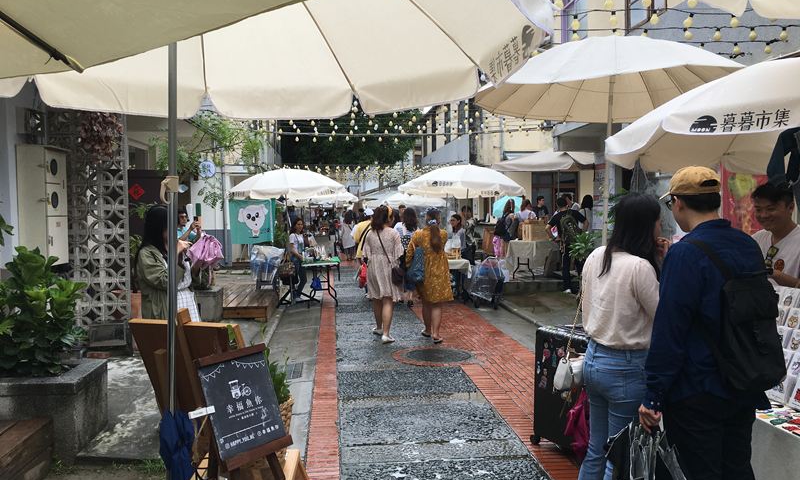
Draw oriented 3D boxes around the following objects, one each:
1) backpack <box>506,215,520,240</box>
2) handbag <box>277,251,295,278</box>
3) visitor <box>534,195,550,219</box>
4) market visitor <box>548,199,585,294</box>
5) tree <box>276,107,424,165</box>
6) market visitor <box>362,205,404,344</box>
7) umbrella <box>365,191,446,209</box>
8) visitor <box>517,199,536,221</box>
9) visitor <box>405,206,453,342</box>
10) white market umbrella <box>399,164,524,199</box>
[{"bbox_3d":[2.219,-0.244,13.100,0.200,0.460,0.280,-2,3,-37],"label":"backpack"},{"bbox_3d":[-1.913,0.409,11.200,0.300,0.440,0.180,0,3,-6],"label":"handbag"},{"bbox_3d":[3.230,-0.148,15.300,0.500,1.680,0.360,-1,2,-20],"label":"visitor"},{"bbox_3d":[2.999,0.091,12.000,0.620,1.700,0.500,0,2,-12],"label":"market visitor"},{"bbox_3d":[-2.261,-3.476,30.000,6.800,7.600,6.000,0,2,0],"label":"tree"},{"bbox_3d":[-0.184,0.394,8.137,0.480,1.636,0.460,0,3,3],"label":"market visitor"},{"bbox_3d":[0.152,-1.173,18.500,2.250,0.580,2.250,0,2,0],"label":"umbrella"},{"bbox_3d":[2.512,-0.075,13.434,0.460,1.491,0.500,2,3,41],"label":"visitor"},{"bbox_3d":[0.358,0.420,8.086,0.520,1.585,0.450,0,3,3],"label":"visitor"},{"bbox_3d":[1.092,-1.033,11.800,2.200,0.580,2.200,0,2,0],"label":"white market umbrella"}]

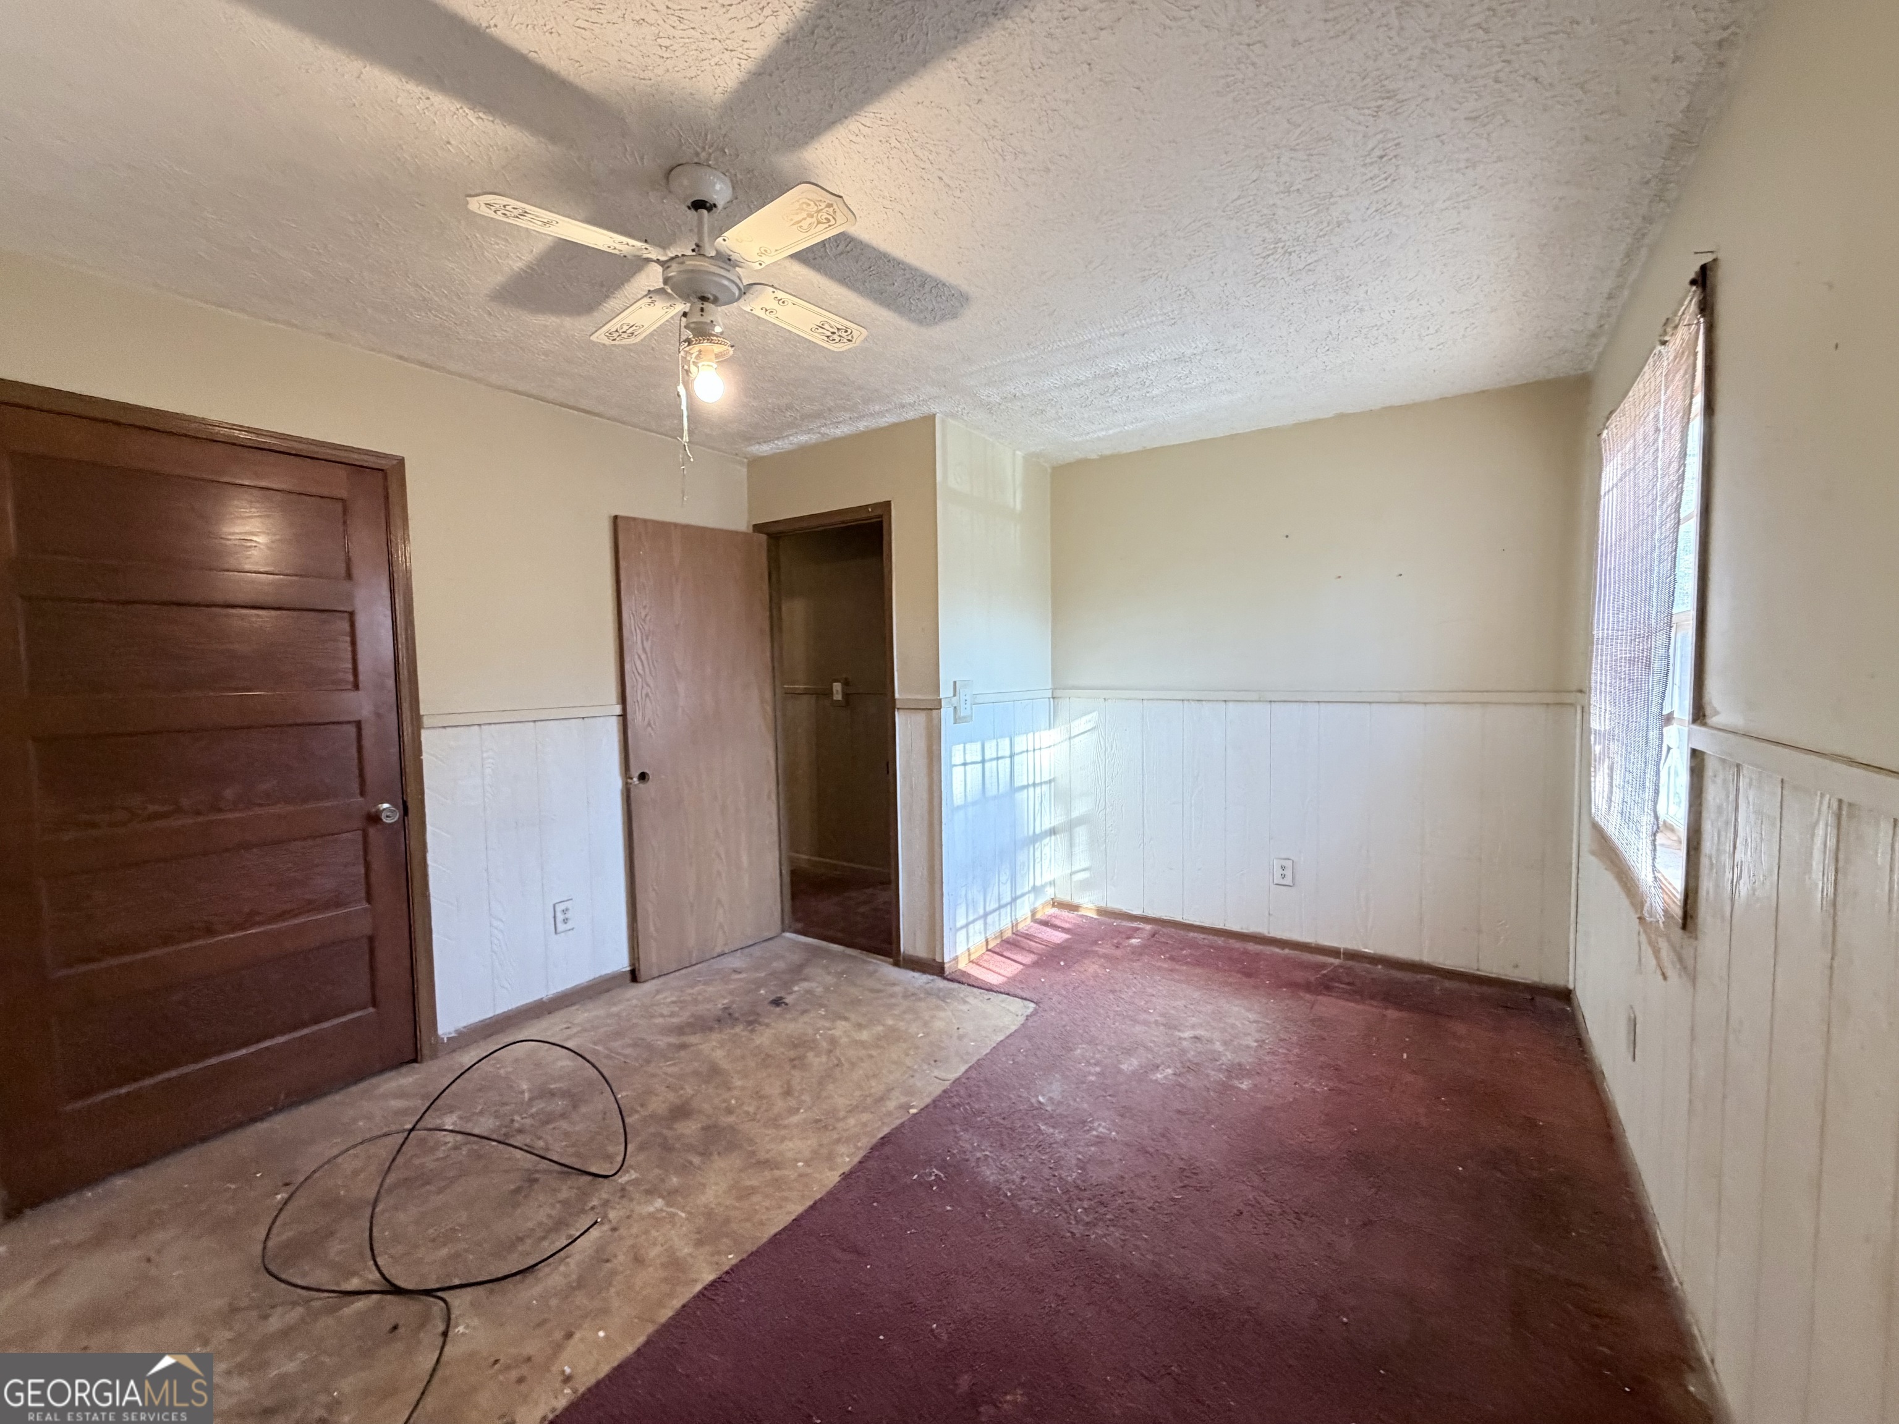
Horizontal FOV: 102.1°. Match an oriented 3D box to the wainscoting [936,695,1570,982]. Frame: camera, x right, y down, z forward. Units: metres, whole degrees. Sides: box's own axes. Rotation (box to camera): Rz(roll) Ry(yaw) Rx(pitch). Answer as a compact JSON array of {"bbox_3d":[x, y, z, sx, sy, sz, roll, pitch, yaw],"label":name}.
[{"bbox_3d":[1.237,0.540,3.217,2.286,1.200,1.121,1,4,33],"label":"wainscoting"}]

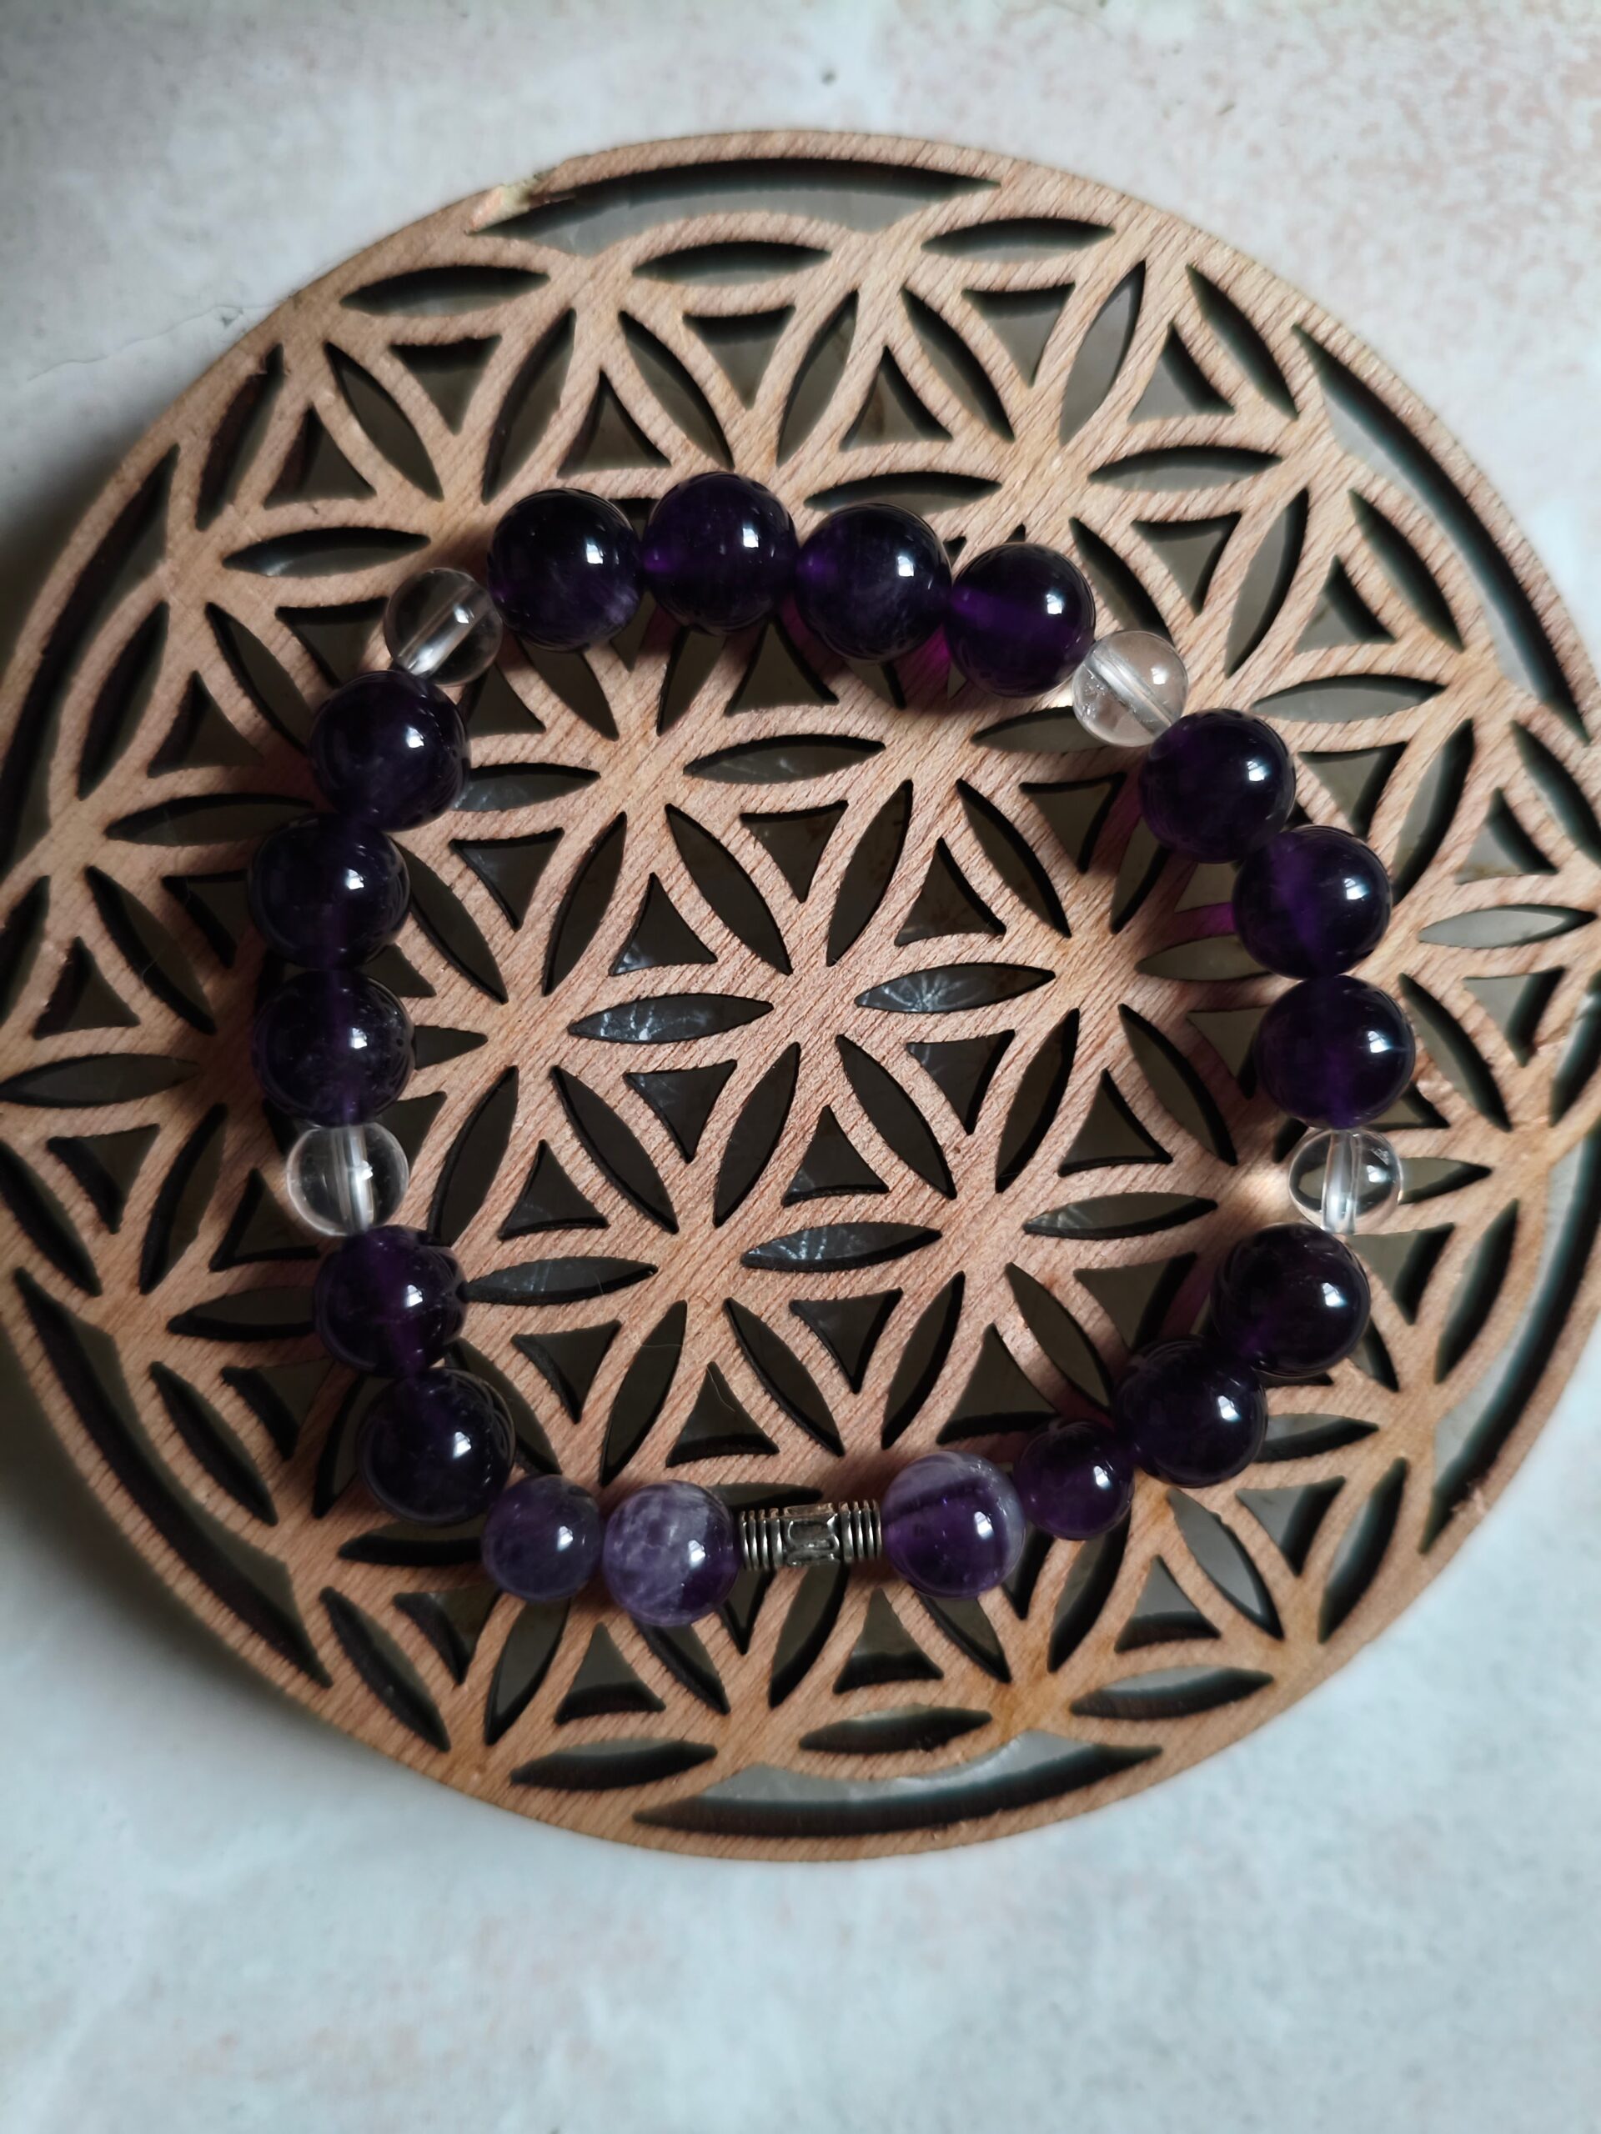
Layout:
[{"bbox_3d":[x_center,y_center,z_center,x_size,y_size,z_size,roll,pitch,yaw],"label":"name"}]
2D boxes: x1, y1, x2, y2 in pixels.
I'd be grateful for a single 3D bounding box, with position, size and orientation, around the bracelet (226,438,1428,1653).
[{"bbox_3d":[0.002,-0.001,0.092,0.066,0.009,0.065,0,91,-2],"label":"bracelet"}]

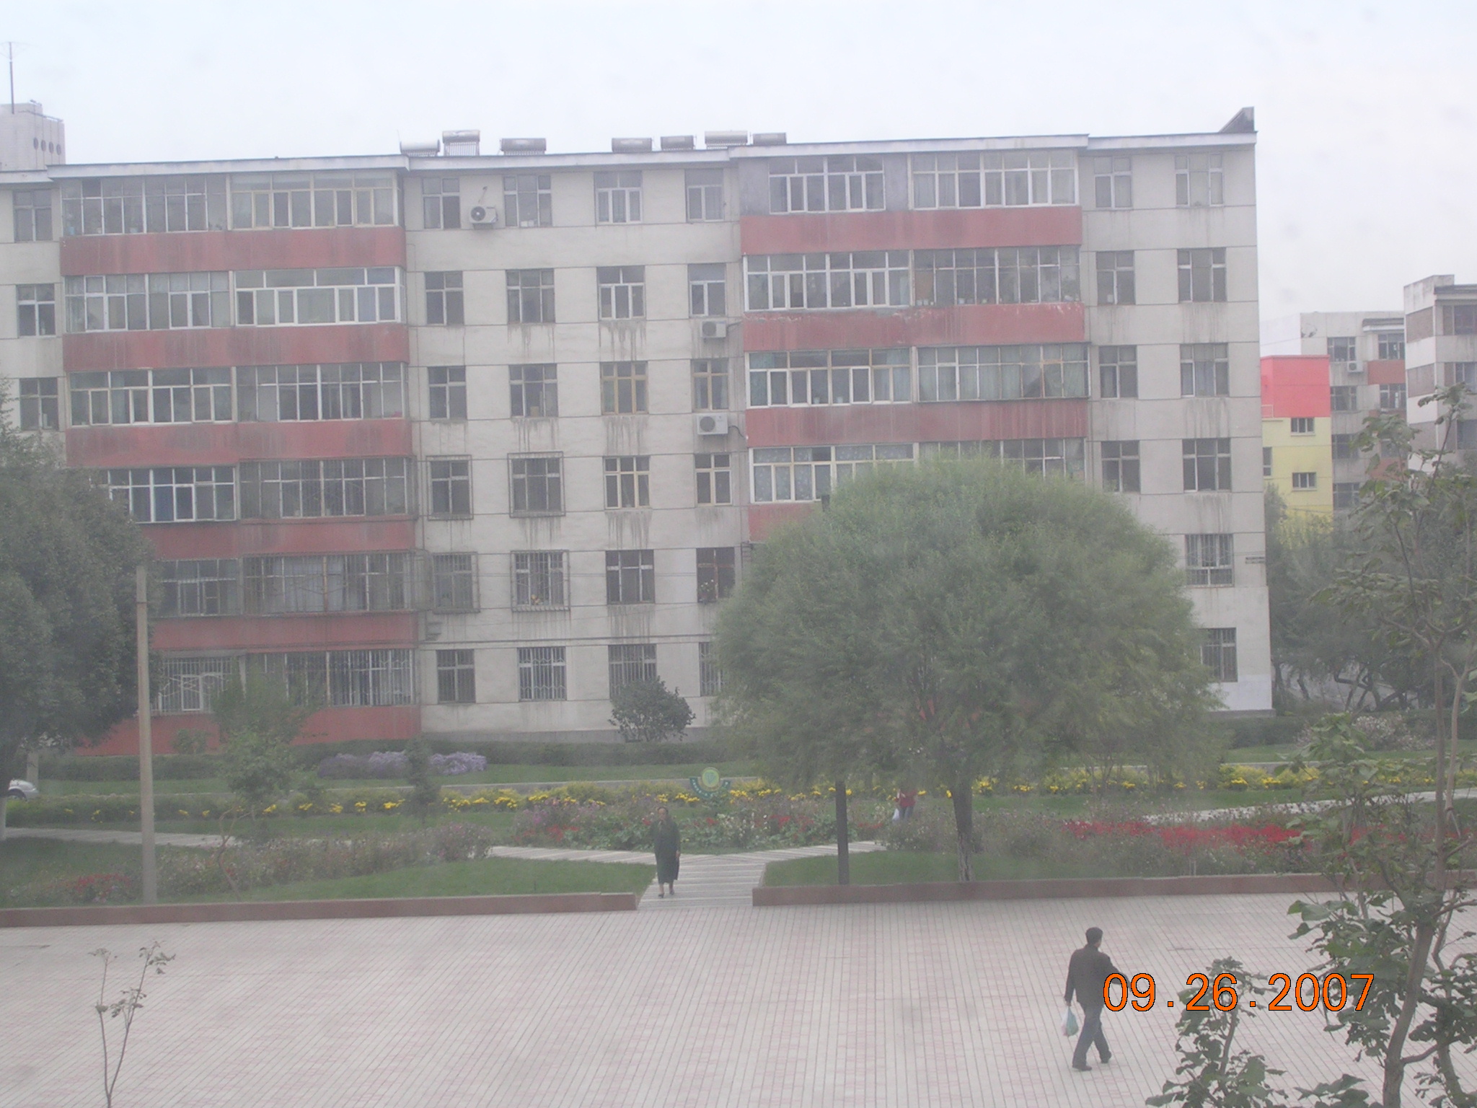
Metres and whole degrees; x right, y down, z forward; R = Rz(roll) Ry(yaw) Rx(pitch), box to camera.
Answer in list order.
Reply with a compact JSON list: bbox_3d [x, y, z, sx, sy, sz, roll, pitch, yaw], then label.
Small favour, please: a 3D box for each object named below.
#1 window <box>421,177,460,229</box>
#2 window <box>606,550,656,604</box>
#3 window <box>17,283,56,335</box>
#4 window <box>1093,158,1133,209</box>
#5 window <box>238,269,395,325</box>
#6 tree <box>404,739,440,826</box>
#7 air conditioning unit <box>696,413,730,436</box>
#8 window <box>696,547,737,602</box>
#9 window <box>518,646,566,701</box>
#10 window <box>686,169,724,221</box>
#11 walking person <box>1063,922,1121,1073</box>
[{"bbox_3d":[-8.869,-10.431,109.110,1.123,1.512,0.150,-2,1,1],"label":"window"},{"bbox_3d":[-3.179,0.680,108.118,1.451,1.556,0.150,-2,1,1],"label":"window"},{"bbox_3d":[-20.948,-7.298,109.471,1.127,1.517,0.150,-2,1,1],"label":"window"},{"bbox_3d":[11.478,-11.383,112.482,1.161,1.574,0.150,-2,1,2],"label":"window"},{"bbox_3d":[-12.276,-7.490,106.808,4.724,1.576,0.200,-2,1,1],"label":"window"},{"bbox_3d":[-7.053,5.106,82.000,0.780,1.930,0.780,-2,1,1],"label":"tree"},{"bbox_3d":[-0.761,-3.891,109.981,0.949,0.664,0.360,-2,0,0],"label":"air conditioning unit"},{"bbox_3d":[-0.688,0.635,112.126,1.151,1.695,0.200,-2,0,2],"label":"window"},{"bbox_3d":[-5.816,3.554,108.656,1.401,1.572,0.150,-2,1,1],"label":"window"},{"bbox_3d":[-1.010,-10.651,108.904,1.053,1.511,0.150,-2,1,1],"label":"window"},{"bbox_3d":[4.311,5.410,44.800,0.600,1.710,0.550,-1,1,40],"label":"walking person"}]

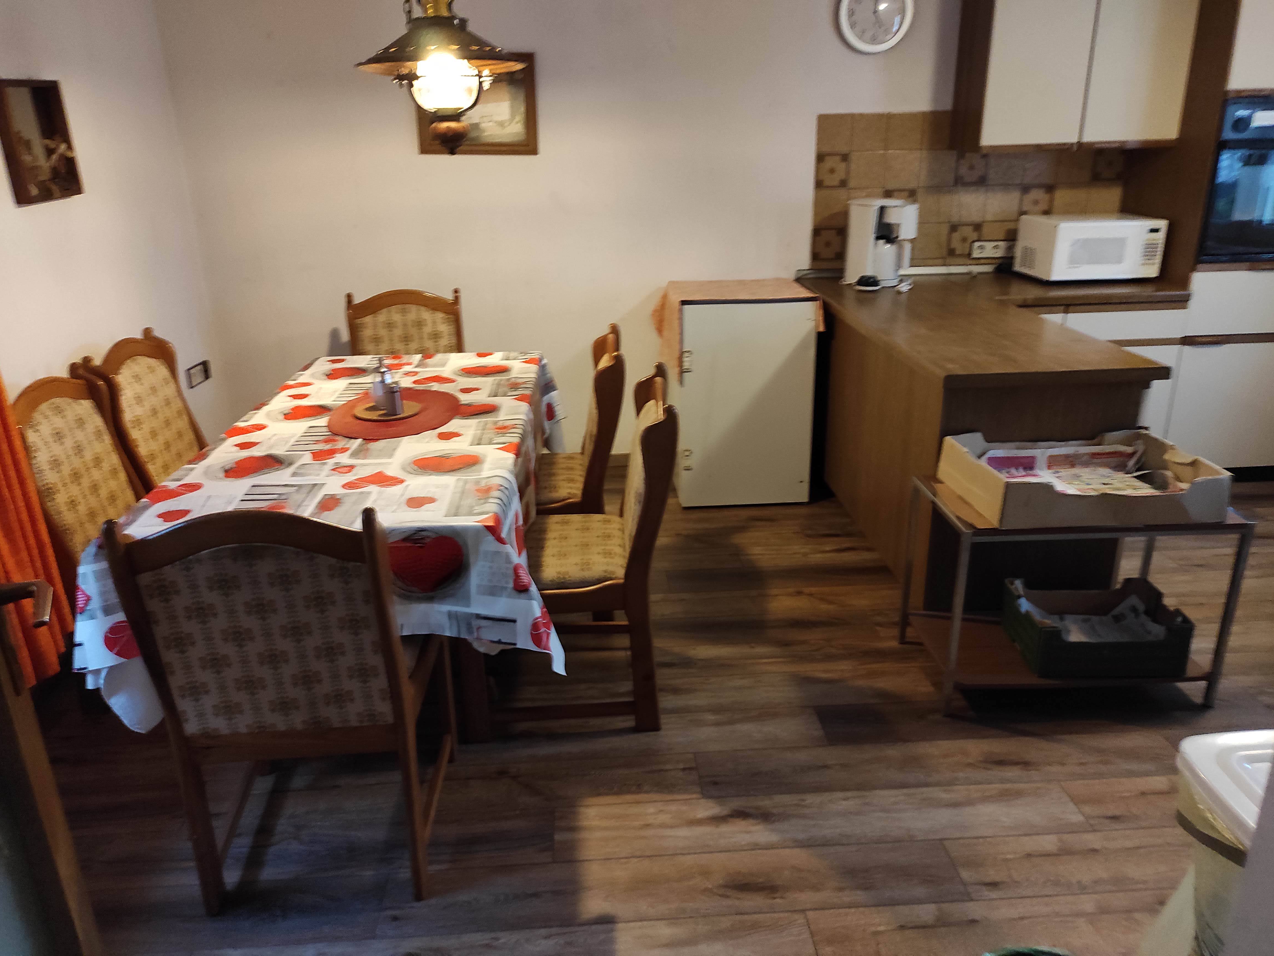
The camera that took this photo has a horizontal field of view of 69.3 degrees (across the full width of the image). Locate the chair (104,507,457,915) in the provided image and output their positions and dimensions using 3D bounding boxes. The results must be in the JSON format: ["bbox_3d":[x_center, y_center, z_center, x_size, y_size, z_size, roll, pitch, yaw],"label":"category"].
[{"bbox_3d":[-0.682,0.378,1.909,0.490,0.875,0.560,-3,20,-3],"label":"chair"}]

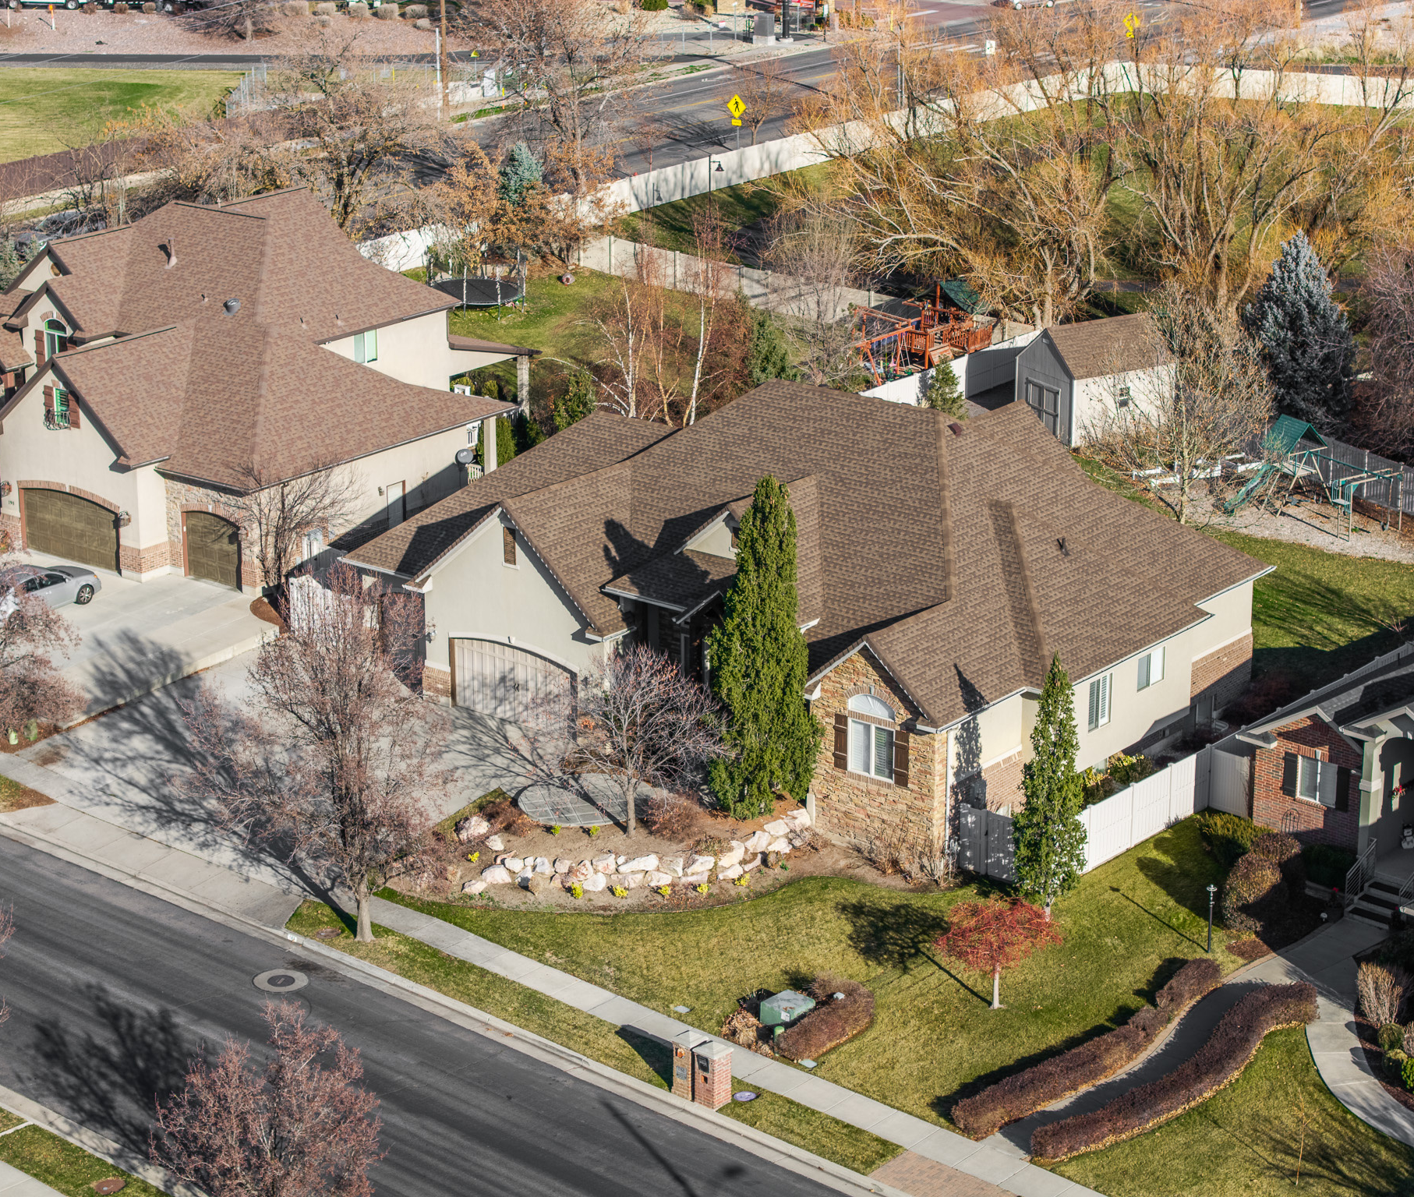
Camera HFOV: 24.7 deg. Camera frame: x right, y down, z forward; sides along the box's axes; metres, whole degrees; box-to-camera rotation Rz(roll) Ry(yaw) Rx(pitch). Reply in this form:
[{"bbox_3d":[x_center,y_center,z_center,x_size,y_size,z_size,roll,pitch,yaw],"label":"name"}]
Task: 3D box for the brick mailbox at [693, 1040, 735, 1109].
[{"bbox_3d":[0.153,10.931,74.463,0.680,1.530,0.660,17,25,41],"label":"brick mailbox"}]

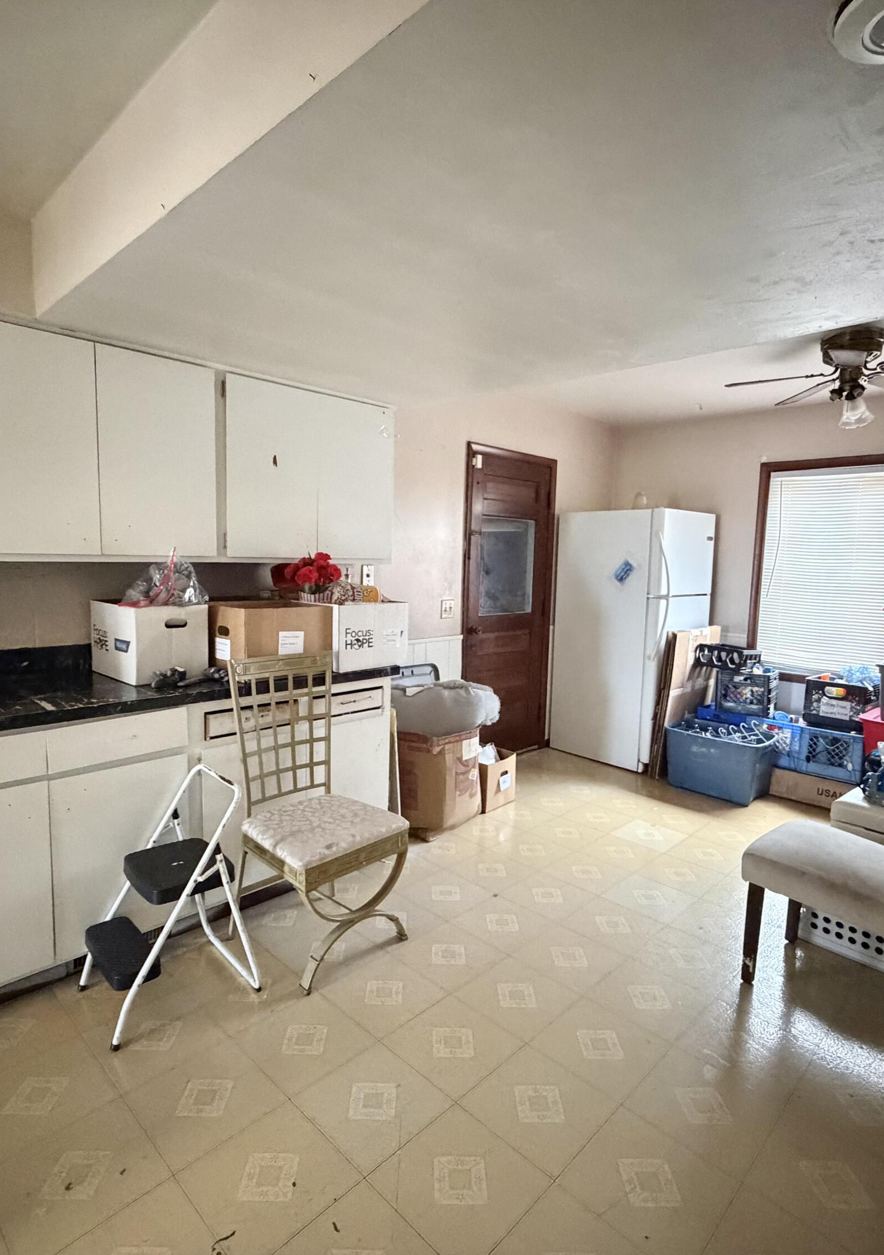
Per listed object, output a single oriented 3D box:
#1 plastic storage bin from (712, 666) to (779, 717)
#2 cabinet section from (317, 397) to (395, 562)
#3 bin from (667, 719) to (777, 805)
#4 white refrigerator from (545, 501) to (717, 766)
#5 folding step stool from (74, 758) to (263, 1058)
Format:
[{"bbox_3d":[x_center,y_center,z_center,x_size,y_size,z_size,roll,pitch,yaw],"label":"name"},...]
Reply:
[{"bbox_3d":[2.019,0.402,4.473,0.315,0.272,0.315,6,8,35],"label":"plastic storage bin"},{"bbox_3d":[-0.504,-0.680,3.234,0.435,0.740,0.320,-5,9,-45],"label":"cabinet section"},{"bbox_3d":[1.729,0.822,4.194,0.375,0.366,0.580,-4,8,-40],"label":"bin"},{"bbox_3d":[1.367,0.058,4.881,0.800,1.720,0.775,7,9,44],"label":"white refrigerator"},{"bbox_3d":[-0.870,0.828,2.135,0.440,0.680,0.385,-4,8,-41],"label":"folding step stool"}]

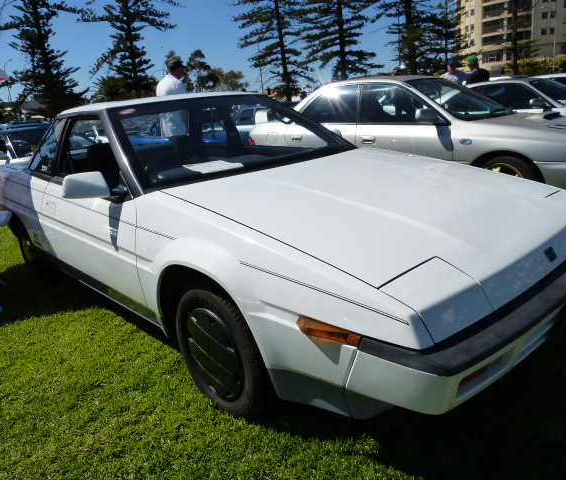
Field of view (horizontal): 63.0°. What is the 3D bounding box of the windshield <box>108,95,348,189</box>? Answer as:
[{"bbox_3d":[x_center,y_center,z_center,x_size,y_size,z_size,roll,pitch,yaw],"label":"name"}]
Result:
[{"bbox_3d":[-0.284,-0.631,2.594,1.440,0.130,0.720,-19,52,-39],"label":"windshield"}]

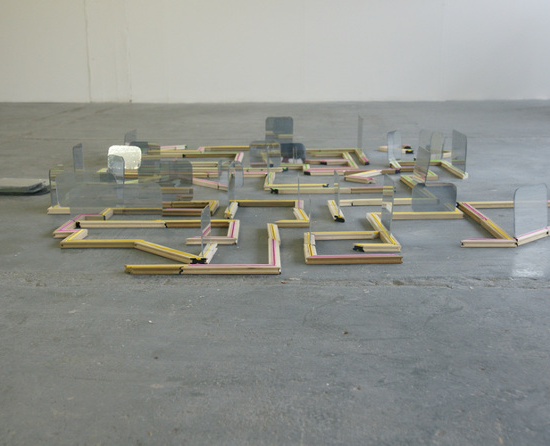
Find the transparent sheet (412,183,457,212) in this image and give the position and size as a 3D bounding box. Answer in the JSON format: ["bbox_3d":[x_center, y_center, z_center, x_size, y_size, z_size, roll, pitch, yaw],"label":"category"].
[{"bbox_3d":[1.331,-0.211,6.531,0.372,0.244,0.012,-1,13,-1],"label":"transparent sheet"}]

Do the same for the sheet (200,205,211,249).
[{"bbox_3d":[-0.468,0.045,5.321,0.012,0.313,0.238,2,13,8],"label":"sheet"}]

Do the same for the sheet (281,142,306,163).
[{"bbox_3d":[0.186,-0.825,9.295,0.360,0.255,0.012,0,13,2],"label":"sheet"}]

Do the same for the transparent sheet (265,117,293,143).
[{"bbox_3d":[0.058,-1.268,10.893,0.382,0.423,0.012,0,13,3],"label":"transparent sheet"}]

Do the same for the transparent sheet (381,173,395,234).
[{"bbox_3d":[0.857,-0.152,5.962,0.012,0.389,0.354,0,13,-4],"label":"transparent sheet"}]

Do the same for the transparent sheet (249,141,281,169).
[{"bbox_3d":[-0.114,-0.790,9.040,0.356,0.306,0.012,-1,13,0],"label":"transparent sheet"}]

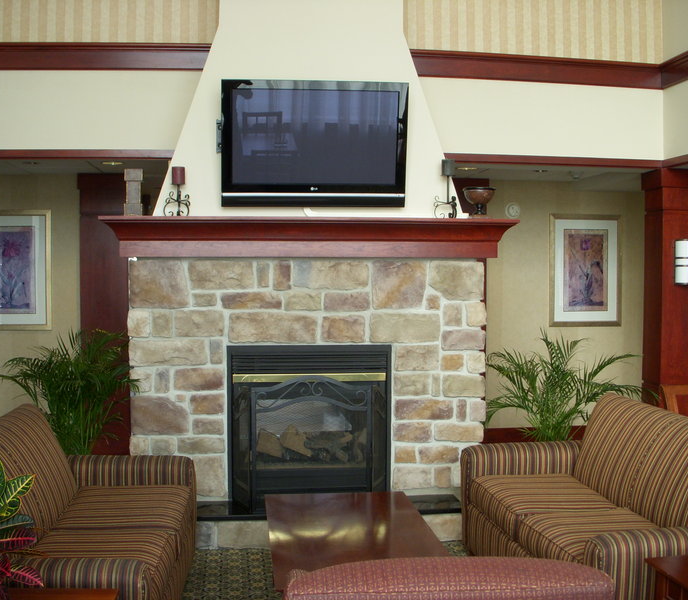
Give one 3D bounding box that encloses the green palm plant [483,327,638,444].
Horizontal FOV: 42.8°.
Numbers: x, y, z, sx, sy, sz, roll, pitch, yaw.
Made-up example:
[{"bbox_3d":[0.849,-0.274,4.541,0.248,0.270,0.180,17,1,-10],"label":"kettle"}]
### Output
[{"bbox_3d":[1.546,0.808,6.155,1.073,1.220,1.015,0,2,-7],"label":"green palm plant"}]

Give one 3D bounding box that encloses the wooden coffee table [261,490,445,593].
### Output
[{"bbox_3d":[0.029,1.270,3.965,0.730,0.450,1.362,0,2,-7],"label":"wooden coffee table"}]

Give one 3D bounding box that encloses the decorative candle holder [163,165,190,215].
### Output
[{"bbox_3d":[-0.988,-0.637,5.182,0.160,0.303,0.130,0,2,-7],"label":"decorative candle holder"}]

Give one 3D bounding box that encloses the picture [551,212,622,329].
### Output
[{"bbox_3d":[2.236,-0.273,8.123,0.688,1.035,0.045,0,2,-7],"label":"picture"}]

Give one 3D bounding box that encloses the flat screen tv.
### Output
[{"bbox_3d":[-0.176,-0.931,5.243,1.117,0.750,0.100,0,12,-7],"label":"flat screen tv"}]

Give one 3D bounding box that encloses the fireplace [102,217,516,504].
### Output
[{"bbox_3d":[-0.213,0.404,5.582,2.500,1.799,0.720,0,2,-7],"label":"fireplace"}]

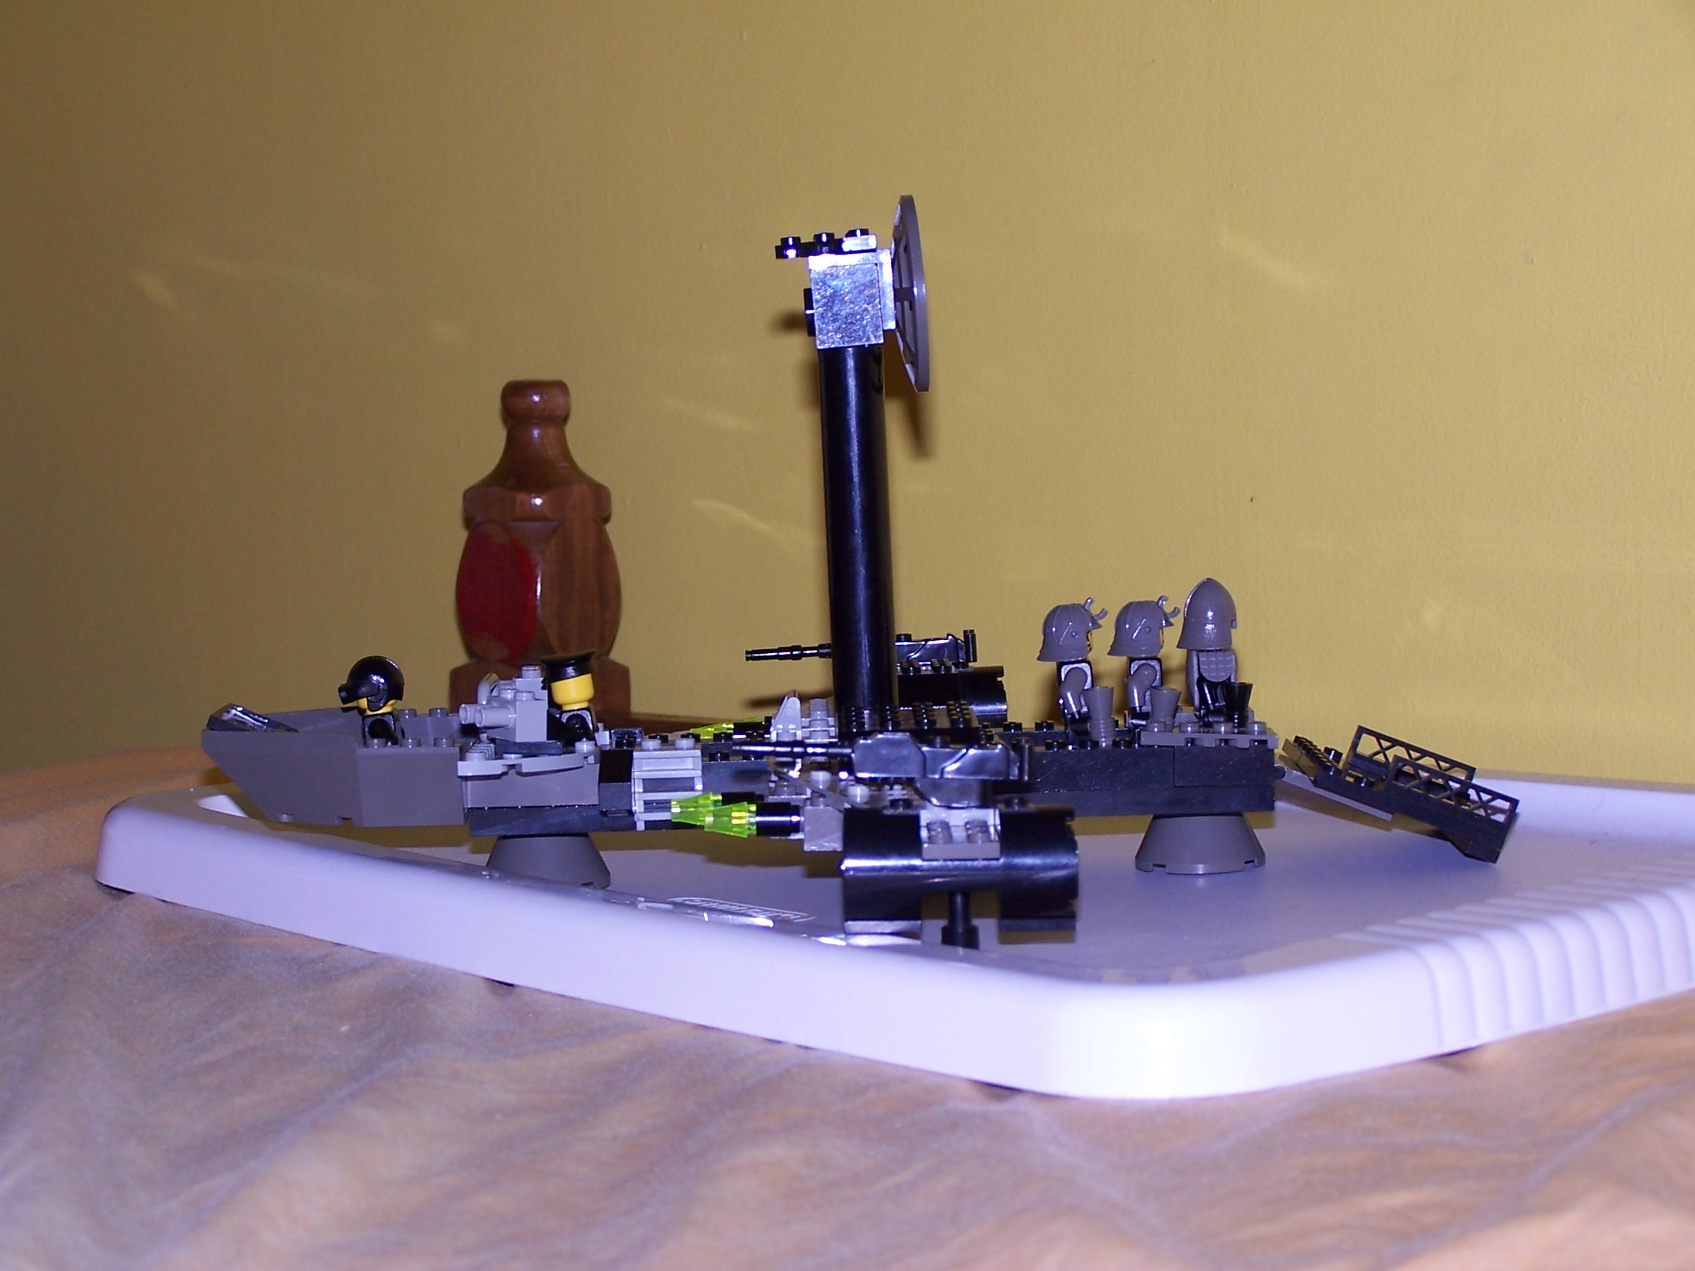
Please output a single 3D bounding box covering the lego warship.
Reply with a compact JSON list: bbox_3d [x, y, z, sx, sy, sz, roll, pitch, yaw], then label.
[{"bbox_3d":[0.002,-0.024,0.896,0.316,0.166,0.290,-2,6,-1],"label":"lego warship"}]

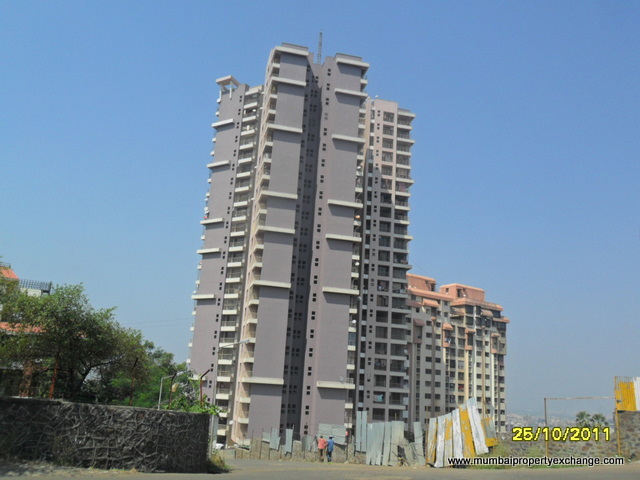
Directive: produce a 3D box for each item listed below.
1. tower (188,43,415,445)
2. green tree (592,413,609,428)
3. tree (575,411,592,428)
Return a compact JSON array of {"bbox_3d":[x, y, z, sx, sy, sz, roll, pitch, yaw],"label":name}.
[{"bbox_3d":[-2.230,2.370,111.600,41.300,68.140,31.860,7,-15,-12],"label":"tower"},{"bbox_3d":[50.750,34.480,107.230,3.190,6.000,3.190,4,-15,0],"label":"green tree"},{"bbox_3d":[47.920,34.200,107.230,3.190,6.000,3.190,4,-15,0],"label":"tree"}]

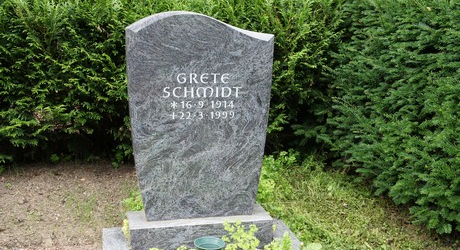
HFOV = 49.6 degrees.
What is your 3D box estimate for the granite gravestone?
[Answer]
[{"bbox_3d":[-0.119,-0.035,2.170,0.645,0.887,0.127,0,12,-14],"label":"granite gravestone"}]

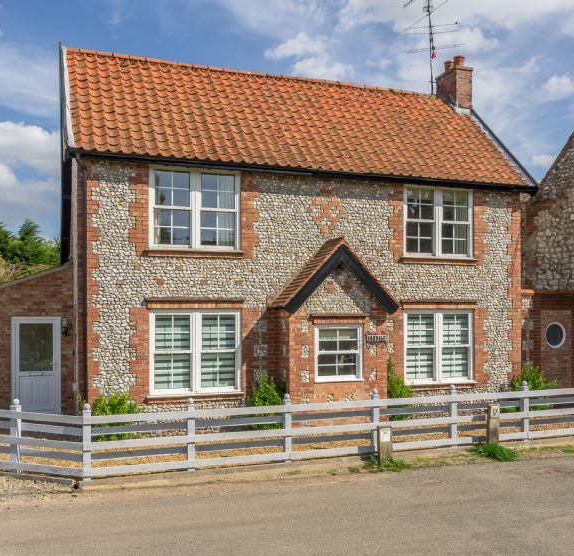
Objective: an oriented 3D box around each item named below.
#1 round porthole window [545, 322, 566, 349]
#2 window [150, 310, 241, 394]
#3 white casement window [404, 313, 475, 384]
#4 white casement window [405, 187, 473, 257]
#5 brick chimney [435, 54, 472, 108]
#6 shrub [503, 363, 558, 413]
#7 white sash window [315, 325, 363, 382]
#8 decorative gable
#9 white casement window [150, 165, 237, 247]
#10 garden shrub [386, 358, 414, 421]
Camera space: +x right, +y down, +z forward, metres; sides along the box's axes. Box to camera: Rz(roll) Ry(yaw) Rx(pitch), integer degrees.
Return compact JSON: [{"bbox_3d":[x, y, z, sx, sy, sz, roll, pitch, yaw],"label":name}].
[{"bbox_3d":[6.118,1.308,14.761,0.611,0.604,0.100,1,-3,-20],"label":"round porthole window"},{"bbox_3d":[-1.613,1.328,11.589,1.657,1.494,0.120,1,-3,-20],"label":"window"},{"bbox_3d":[3.130,1.420,13.293,1.624,1.504,0.120,1,-3,-20],"label":"white casement window"},{"bbox_3d":[3.151,-1.149,13.406,1.651,1.449,0.120,1,-3,-20],"label":"white casement window"},{"bbox_3d":[4.266,-4.920,16.482,0.508,1.485,0.920,1,-3,-20],"label":"brick chimney"},{"bbox_3d":[5.223,2.399,13.922,1.150,1.122,0.900,1,-3,-20],"label":"shrub"},{"bbox_3d":[0.934,1.382,11.914,0.906,1.048,0.120,1,-3,-20],"label":"white sash window"},{"bbox_3d":[0.928,-0.029,12.138,2.233,1.394,0.680,1,-3,-20],"label":"decorative gable"},{"bbox_3d":[-1.636,-1.242,11.686,1.665,1.469,0.120,1,-3,-20],"label":"white casement window"},{"bbox_3d":[2.177,2.231,12.531,0.600,1.326,0.550,1,-3,-20],"label":"garden shrub"}]

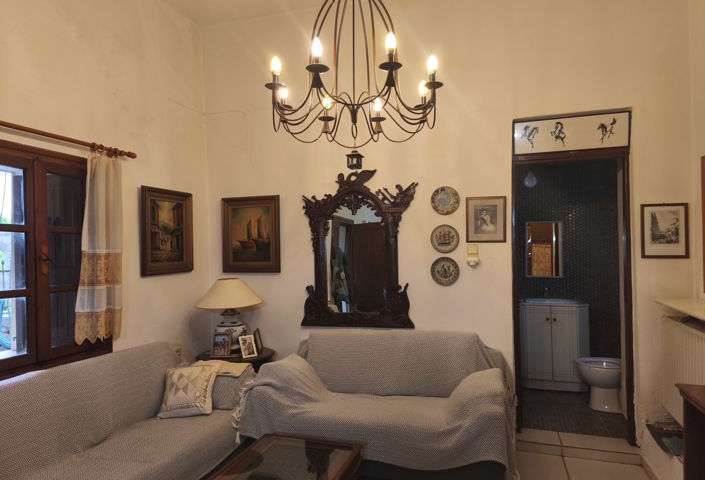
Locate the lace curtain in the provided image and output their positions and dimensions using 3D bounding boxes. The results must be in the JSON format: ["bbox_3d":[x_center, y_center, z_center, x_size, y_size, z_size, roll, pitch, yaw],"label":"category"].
[{"bbox_3d":[-1.528,0.043,2.828,0.085,1.110,0.330,-1,0,16],"label":"lace curtain"}]

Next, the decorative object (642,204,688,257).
[{"bbox_3d":[2.105,-0.060,3.159,0.282,0.374,0.022,-1,0,17],"label":"decorative object"}]

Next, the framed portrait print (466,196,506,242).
[{"bbox_3d":[0.999,-0.153,3.501,0.293,0.348,0.020,-1,0,17],"label":"framed portrait print"}]

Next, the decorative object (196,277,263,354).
[{"bbox_3d":[-0.938,0.580,3.570,0.510,0.560,0.510,-1,0,16],"label":"decorative object"}]

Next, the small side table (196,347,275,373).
[{"bbox_3d":[-0.935,1.228,3.721,0.620,0.630,0.620,-1,0,17],"label":"small side table"}]

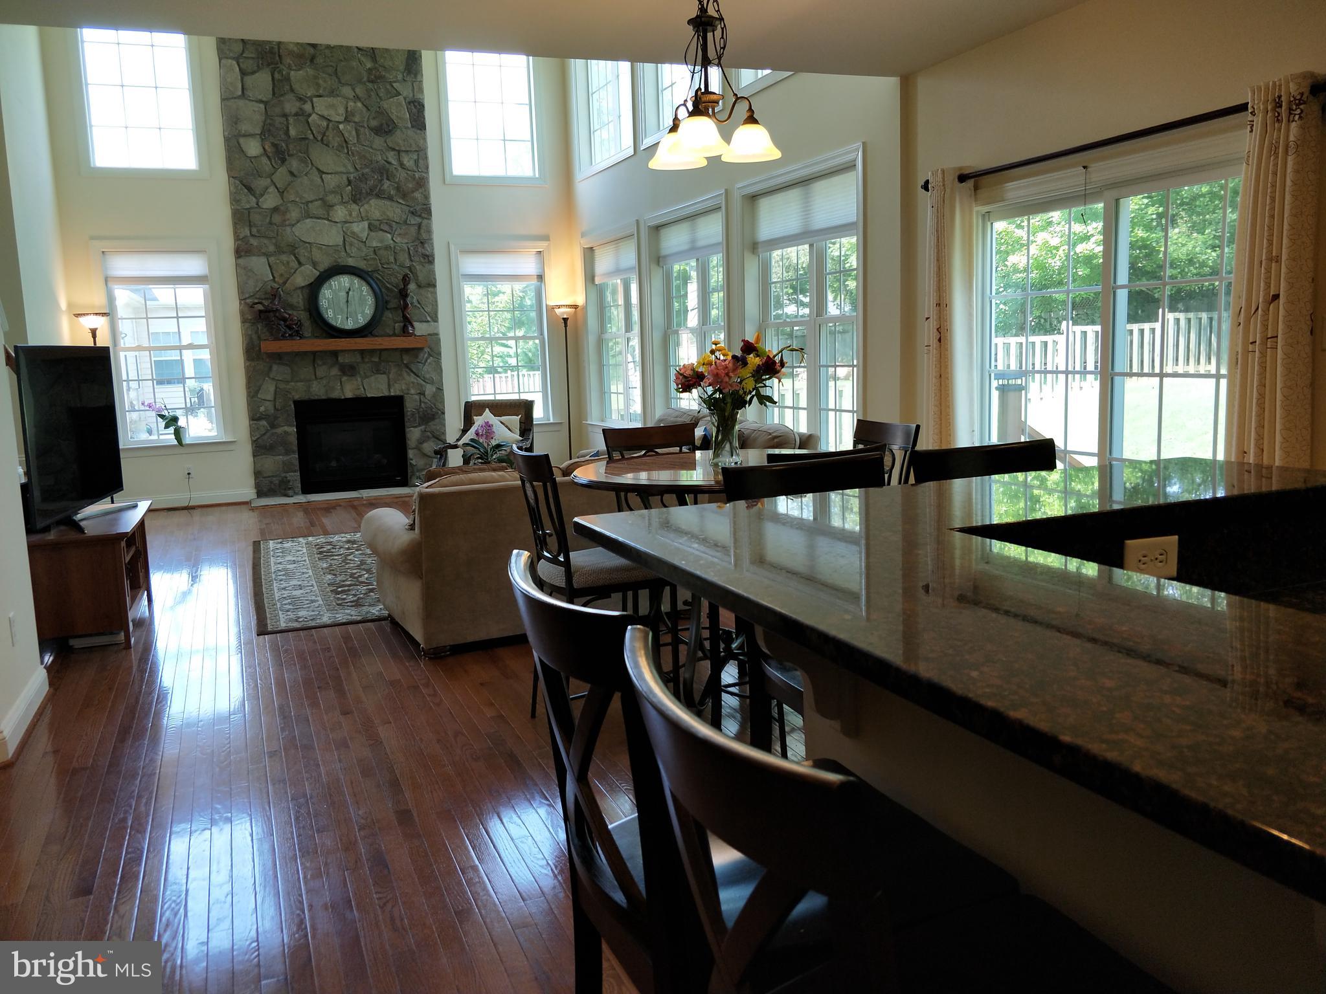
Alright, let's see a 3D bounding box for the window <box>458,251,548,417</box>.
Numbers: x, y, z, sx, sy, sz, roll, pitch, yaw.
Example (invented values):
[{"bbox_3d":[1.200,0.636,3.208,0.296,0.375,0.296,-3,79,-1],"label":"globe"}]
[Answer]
[{"bbox_3d":[-1.777,-1.791,10.774,0.935,1.879,0.120,-6,10,-24],"label":"window"}]

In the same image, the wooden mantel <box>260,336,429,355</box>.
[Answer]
[{"bbox_3d":[-3.192,-1.533,9.666,1.580,0.108,0.230,-6,9,-24],"label":"wooden mantel"}]

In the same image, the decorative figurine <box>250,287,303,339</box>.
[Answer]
[{"bbox_3d":[-3.769,-1.782,9.357,0.480,0.510,0.170,-6,9,-24],"label":"decorative figurine"}]

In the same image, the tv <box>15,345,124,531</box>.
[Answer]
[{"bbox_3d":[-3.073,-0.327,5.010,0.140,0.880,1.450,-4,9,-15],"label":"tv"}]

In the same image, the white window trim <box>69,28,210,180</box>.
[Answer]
[{"bbox_3d":[-4.867,-3.773,8.870,1.087,1.582,0.100,-6,9,-24],"label":"white window trim"}]

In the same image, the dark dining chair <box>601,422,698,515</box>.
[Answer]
[{"bbox_3d":[0.051,0.212,4.271,0.473,1.045,0.532,-6,10,-24],"label":"dark dining chair"}]

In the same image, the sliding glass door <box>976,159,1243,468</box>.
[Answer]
[{"bbox_3d":[2.195,-0.457,4.717,0.140,2.080,1.794,-6,10,-24],"label":"sliding glass door"}]

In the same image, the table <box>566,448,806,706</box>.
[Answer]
[{"bbox_3d":[0.253,0.327,3.904,1.180,0.918,1.180,-2,9,0],"label":"table"}]

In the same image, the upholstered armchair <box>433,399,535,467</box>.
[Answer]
[{"bbox_3d":[-1.577,-0.308,8.268,0.720,0.980,0.780,1,9,21],"label":"upholstered armchair"}]

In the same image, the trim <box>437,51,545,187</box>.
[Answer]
[{"bbox_3d":[-1.843,-4.232,10.366,1.140,1.674,0.120,-6,10,-24],"label":"trim"}]

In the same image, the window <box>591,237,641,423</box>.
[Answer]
[{"bbox_3d":[-0.463,-1.717,10.083,0.120,1.850,1.410,-6,10,-24],"label":"window"}]

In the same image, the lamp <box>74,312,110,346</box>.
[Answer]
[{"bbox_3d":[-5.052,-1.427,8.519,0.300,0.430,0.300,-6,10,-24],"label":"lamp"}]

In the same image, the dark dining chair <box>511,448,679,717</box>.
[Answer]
[{"bbox_3d":[-0.258,0.335,3.496,0.550,1.060,0.450,-6,9,-24],"label":"dark dining chair"}]

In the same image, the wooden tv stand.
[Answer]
[{"bbox_3d":[-3.043,0.413,5.181,0.513,0.591,1.183,-6,10,-24],"label":"wooden tv stand"}]

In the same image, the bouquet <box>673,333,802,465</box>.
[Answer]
[{"bbox_3d":[0.279,-0.397,3.863,0.500,0.530,0.420,-1,9,4],"label":"bouquet"}]

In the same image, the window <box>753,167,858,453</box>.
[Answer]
[{"bbox_3d":[1.025,-1.280,6.886,0.120,1.850,1.472,-6,10,-24],"label":"window"}]

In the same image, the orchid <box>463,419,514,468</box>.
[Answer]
[{"bbox_3d":[-1.280,-0.340,7.014,0.380,0.480,0.340,-6,9,-24],"label":"orchid"}]

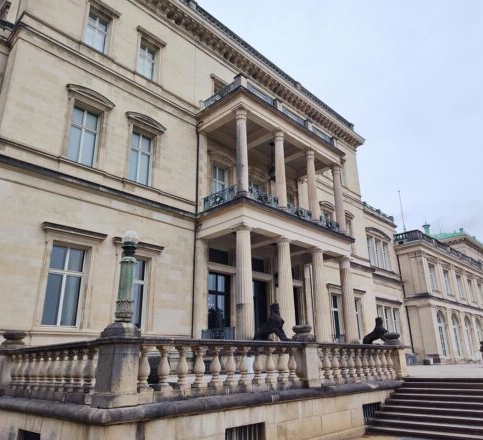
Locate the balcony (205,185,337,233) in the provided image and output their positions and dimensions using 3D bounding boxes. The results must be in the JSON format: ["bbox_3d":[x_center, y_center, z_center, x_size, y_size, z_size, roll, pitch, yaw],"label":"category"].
[{"bbox_3d":[3.032,0.056,28.416,3.571,1.110,12.062,-20,-27,41],"label":"balcony"}]

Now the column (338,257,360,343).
[{"bbox_3d":[8.684,6.483,31.479,1.040,6.950,1.040,-20,-27,41],"label":"column"}]

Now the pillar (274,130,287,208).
[{"bbox_3d":[2.908,-3.548,28.840,0.820,6.750,0.820,-1,-20,0],"label":"pillar"}]

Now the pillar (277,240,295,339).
[{"bbox_3d":[3.012,4.624,26.003,1.040,6.950,1.040,-1,-20,0],"label":"pillar"}]

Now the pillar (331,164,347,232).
[{"bbox_3d":[7.016,-1.518,27.984,0.604,5.090,0.604,-20,-27,41],"label":"pillar"}]

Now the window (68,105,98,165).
[{"bbox_3d":[-9.140,-4.993,22.920,0.230,3.710,1.700,-20,-27,41],"label":"window"}]

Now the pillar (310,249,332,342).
[{"bbox_3d":[5.440,5.196,26.668,0.984,6.659,0.984,-20,-27,41],"label":"pillar"}]

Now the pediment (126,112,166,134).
[{"bbox_3d":[-6.373,-6.410,25.860,0.500,1.000,2.900,-20,-27,41],"label":"pediment"}]

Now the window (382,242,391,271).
[{"bbox_3d":[17.523,4.416,47.263,0.200,3.329,1.448,-20,-27,41],"label":"window"}]

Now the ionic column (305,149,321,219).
[{"bbox_3d":[4.743,-2.262,25.789,0.604,5.090,0.605,-20,-27,41],"label":"ionic column"}]

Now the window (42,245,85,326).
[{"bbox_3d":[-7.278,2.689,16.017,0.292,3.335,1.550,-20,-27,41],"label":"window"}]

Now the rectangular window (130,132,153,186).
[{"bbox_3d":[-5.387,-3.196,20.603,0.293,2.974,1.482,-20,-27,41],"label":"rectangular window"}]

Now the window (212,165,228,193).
[{"bbox_3d":[-1.527,-2.592,30.306,0.230,3.650,1.750,-20,-27,41],"label":"window"}]

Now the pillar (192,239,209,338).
[{"bbox_3d":[-2.162,3.703,20.693,0.682,5.626,0.682,-20,-27,41],"label":"pillar"}]

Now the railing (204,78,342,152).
[{"bbox_3d":[2.844,-7.659,32.898,4.800,1.250,12.950,-20,-27,41],"label":"railing"}]

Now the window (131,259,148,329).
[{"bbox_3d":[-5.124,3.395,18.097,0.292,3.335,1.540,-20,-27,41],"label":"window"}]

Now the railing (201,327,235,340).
[{"bbox_3d":[-1.214,6.628,21.796,2.750,0.936,0.080,-20,-27,41],"label":"railing"}]

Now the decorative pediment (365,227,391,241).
[{"bbox_3d":[14.836,1.482,42.351,0.439,0.829,5.899,-20,-27,41],"label":"decorative pediment"}]

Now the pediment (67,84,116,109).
[{"bbox_3d":[-8.231,-6.780,21.455,0.420,0.984,2.750,-20,-27,41],"label":"pediment"}]

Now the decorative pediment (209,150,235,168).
[{"bbox_3d":[-1.445,-4.534,28.695,0.420,0.965,2.702,-20,-27,41],"label":"decorative pediment"}]

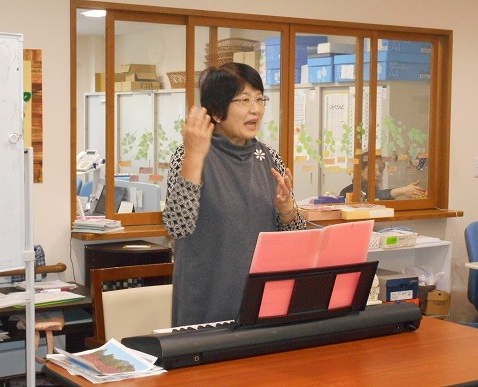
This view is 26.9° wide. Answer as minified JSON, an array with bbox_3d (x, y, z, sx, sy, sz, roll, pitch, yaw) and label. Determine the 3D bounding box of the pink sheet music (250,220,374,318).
[{"bbox_3d":[0.228,0.258,3.227,0.450,0.310,0.020,-2,23,-34],"label":"pink sheet music"}]

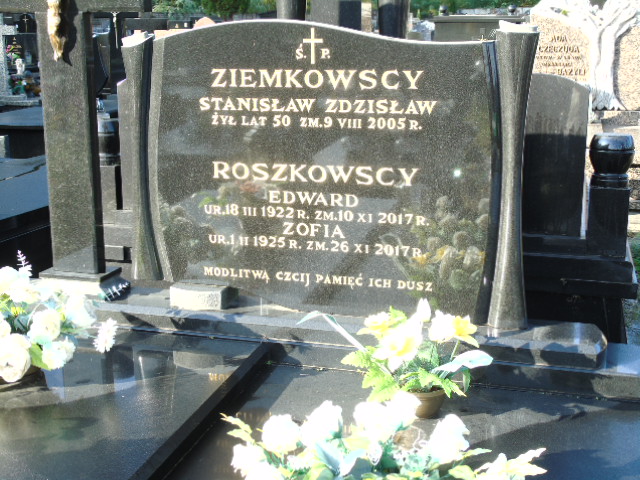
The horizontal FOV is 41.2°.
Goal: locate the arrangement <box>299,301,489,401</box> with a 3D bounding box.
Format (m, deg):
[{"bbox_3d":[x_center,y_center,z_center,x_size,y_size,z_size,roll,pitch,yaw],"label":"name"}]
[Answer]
[{"bbox_3d":[0.193,0.287,2.150,0.450,0.250,0.280,2,10,9],"label":"arrangement"}]

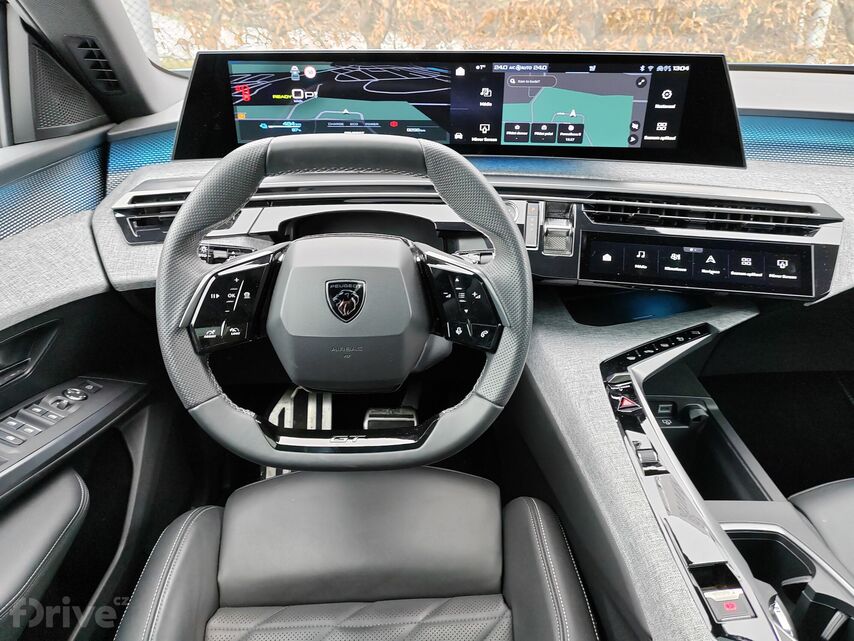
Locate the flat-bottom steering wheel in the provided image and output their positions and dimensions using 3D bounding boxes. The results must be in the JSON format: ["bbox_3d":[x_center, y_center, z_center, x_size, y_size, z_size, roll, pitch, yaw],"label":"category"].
[{"bbox_3d":[-0.078,-0.018,0.640,0.355,0.328,0.090,0,11,0],"label":"flat-bottom steering wheel"}]

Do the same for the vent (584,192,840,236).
[{"bbox_3d":[0.316,-0.121,0.762,0.272,0.036,0.035,5,27,8],"label":"vent"}]

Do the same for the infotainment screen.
[{"bbox_3d":[0.039,-0.248,0.790,0.670,0.130,0.050,0,25,0],"label":"infotainment screen"}]

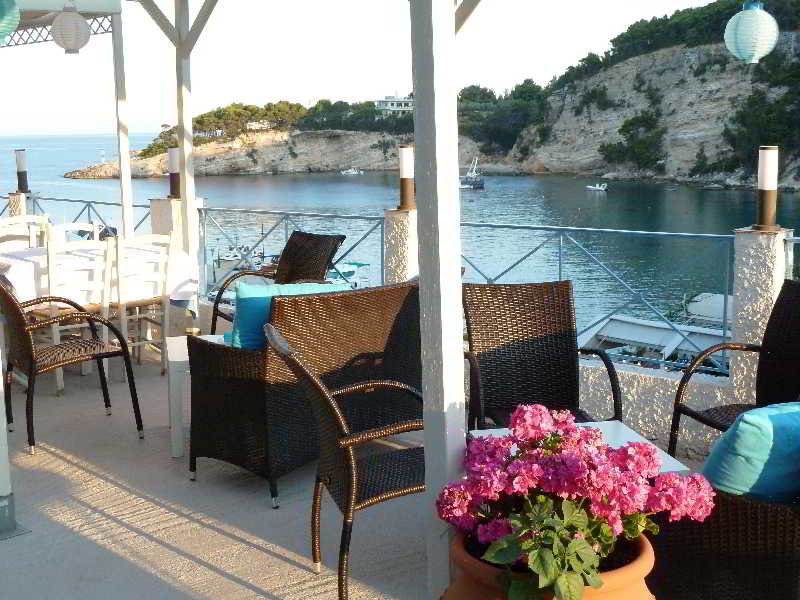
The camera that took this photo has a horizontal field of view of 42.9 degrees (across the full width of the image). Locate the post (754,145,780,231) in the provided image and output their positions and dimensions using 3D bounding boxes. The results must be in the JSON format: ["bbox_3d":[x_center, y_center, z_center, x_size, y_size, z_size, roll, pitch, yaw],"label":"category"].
[{"bbox_3d":[1.619,-0.496,4.456,0.120,0.368,0.120,7,13,42],"label":"post"}]

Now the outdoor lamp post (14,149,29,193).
[{"bbox_3d":[-3.269,-1.115,8.804,0.120,0.368,0.120,7,13,42],"label":"outdoor lamp post"}]

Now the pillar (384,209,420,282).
[{"bbox_3d":[0.068,-0.013,6.142,0.200,1.073,0.200,7,13,42],"label":"pillar"}]

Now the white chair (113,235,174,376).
[{"bbox_3d":[-1.780,0.031,6.601,0.410,0.920,0.450,-10,13,-40],"label":"white chair"}]

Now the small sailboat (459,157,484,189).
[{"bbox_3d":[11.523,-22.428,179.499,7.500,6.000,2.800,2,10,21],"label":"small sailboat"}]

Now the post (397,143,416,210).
[{"bbox_3d":[0.051,-0.724,6.022,0.120,0.368,0.120,-1,10,0],"label":"post"}]

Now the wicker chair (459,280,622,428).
[{"bbox_3d":[0.530,0.413,4.078,0.585,0.900,0.620,-2,10,-6],"label":"wicker chair"}]

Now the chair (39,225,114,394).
[{"bbox_3d":[-2.079,0.083,6.334,0.410,0.920,0.450,-10,13,-40],"label":"chair"}]

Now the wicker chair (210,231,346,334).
[{"bbox_3d":[-0.719,0.067,6.297,0.620,0.900,0.585,-10,13,-43],"label":"wicker chair"}]

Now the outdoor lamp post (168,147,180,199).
[{"bbox_3d":[-1.680,-0.945,7.576,0.120,0.368,0.120,7,13,42],"label":"outdoor lamp post"}]

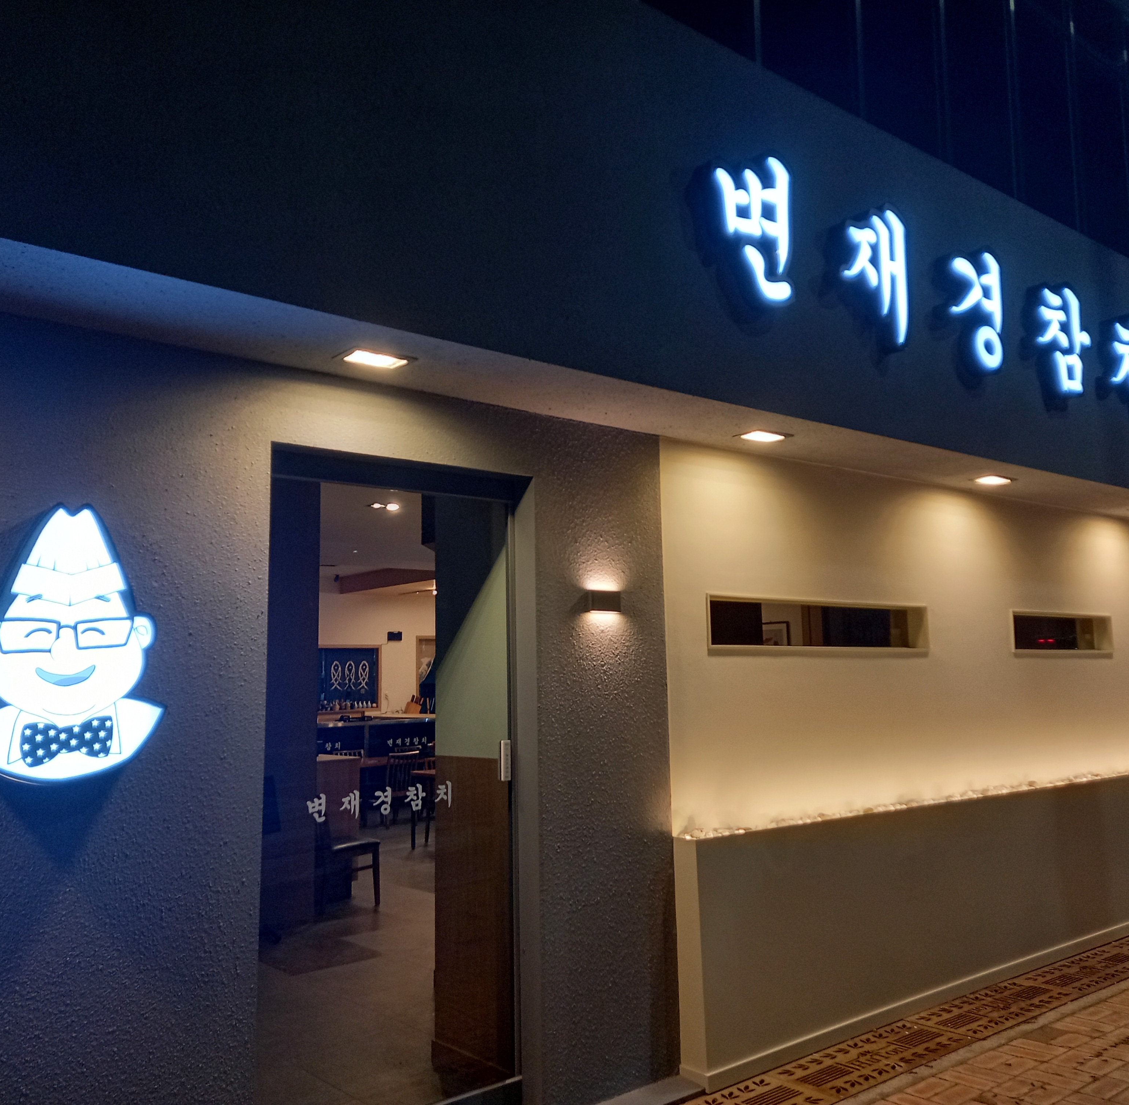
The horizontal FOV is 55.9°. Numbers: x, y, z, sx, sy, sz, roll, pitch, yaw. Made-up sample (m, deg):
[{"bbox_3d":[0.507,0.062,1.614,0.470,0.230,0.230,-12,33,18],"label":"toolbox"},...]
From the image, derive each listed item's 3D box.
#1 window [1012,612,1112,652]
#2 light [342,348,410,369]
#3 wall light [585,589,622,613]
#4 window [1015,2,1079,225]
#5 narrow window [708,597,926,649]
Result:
[{"bbox_3d":[2.993,0.493,6.484,1.210,0.240,0.130,5,-8,-39],"label":"window"},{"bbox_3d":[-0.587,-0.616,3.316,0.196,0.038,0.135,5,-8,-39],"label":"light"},{"bbox_3d":[0.152,0.190,4.092,0.150,0.085,0.070,5,-8,-39],"label":"wall light"},{"bbox_3d":[2.628,-2.415,5.843,0.700,1.230,0.080,5,-8,-39],"label":"window"},{"bbox_3d":[1.210,0.354,5.050,1.635,0.245,0.130,5,-8,-39],"label":"narrow window"}]

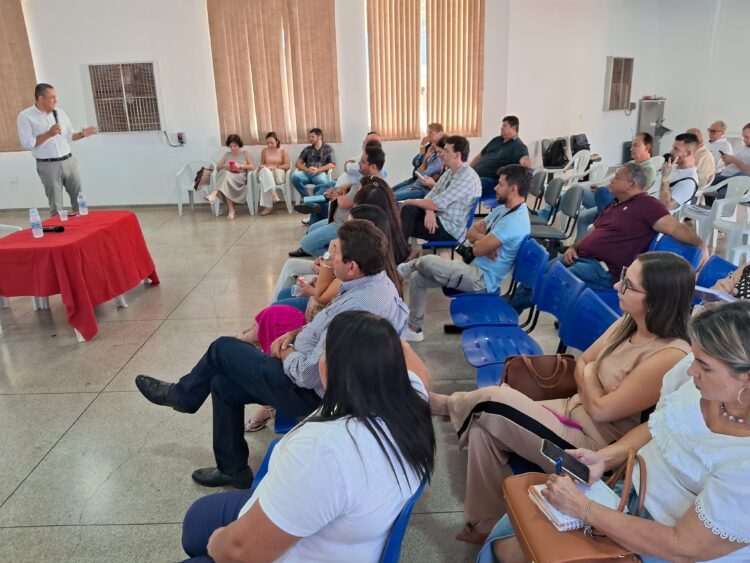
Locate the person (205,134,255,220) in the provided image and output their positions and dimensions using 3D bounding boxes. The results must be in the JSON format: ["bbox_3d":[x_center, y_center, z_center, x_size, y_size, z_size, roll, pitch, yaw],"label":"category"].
[{"bbox_3d":[-2.158,-1.612,8.571,0.580,1.200,0.830,-1,18,2],"label":"person"}]

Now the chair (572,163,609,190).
[{"bbox_3d":[2.651,-1.105,7.104,0.560,0.780,0.560,-6,19,-12],"label":"chair"}]

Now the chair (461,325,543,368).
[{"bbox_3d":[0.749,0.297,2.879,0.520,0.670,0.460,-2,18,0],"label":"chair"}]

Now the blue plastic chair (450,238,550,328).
[{"bbox_3d":[0.728,0.193,3.312,0.560,0.820,0.480,-2,18,0],"label":"blue plastic chair"}]

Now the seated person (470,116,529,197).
[{"bbox_3d":[1.445,-1.288,6.971,0.900,1.360,0.750,-15,22,-35],"label":"seated person"}]

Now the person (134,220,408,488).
[{"bbox_3d":[-0.433,0.342,2.374,1.180,1.190,0.560,1,19,6],"label":"person"}]

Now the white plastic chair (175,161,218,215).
[{"bbox_3d":[-2.744,-1.456,8.812,0.570,0.790,0.550,0,18,6],"label":"white plastic chair"}]

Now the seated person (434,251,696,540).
[{"bbox_3d":[0.544,0.483,1.888,0.970,1.180,0.520,1,19,6],"label":"seated person"}]

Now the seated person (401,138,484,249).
[{"bbox_3d":[0.487,-0.572,4.846,0.920,1.310,0.540,-3,19,-5],"label":"seated person"}]

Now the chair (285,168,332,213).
[{"bbox_3d":[-0.935,-1.522,8.832,0.570,0.790,0.550,-1,18,2],"label":"chair"}]

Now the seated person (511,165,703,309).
[{"bbox_3d":[1.387,-0.137,3.613,1.150,1.220,0.750,-2,18,0],"label":"seated person"}]

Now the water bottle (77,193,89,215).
[{"bbox_3d":[-2.666,-0.705,5.112,0.068,0.215,0.068,-2,18,0],"label":"water bottle"}]

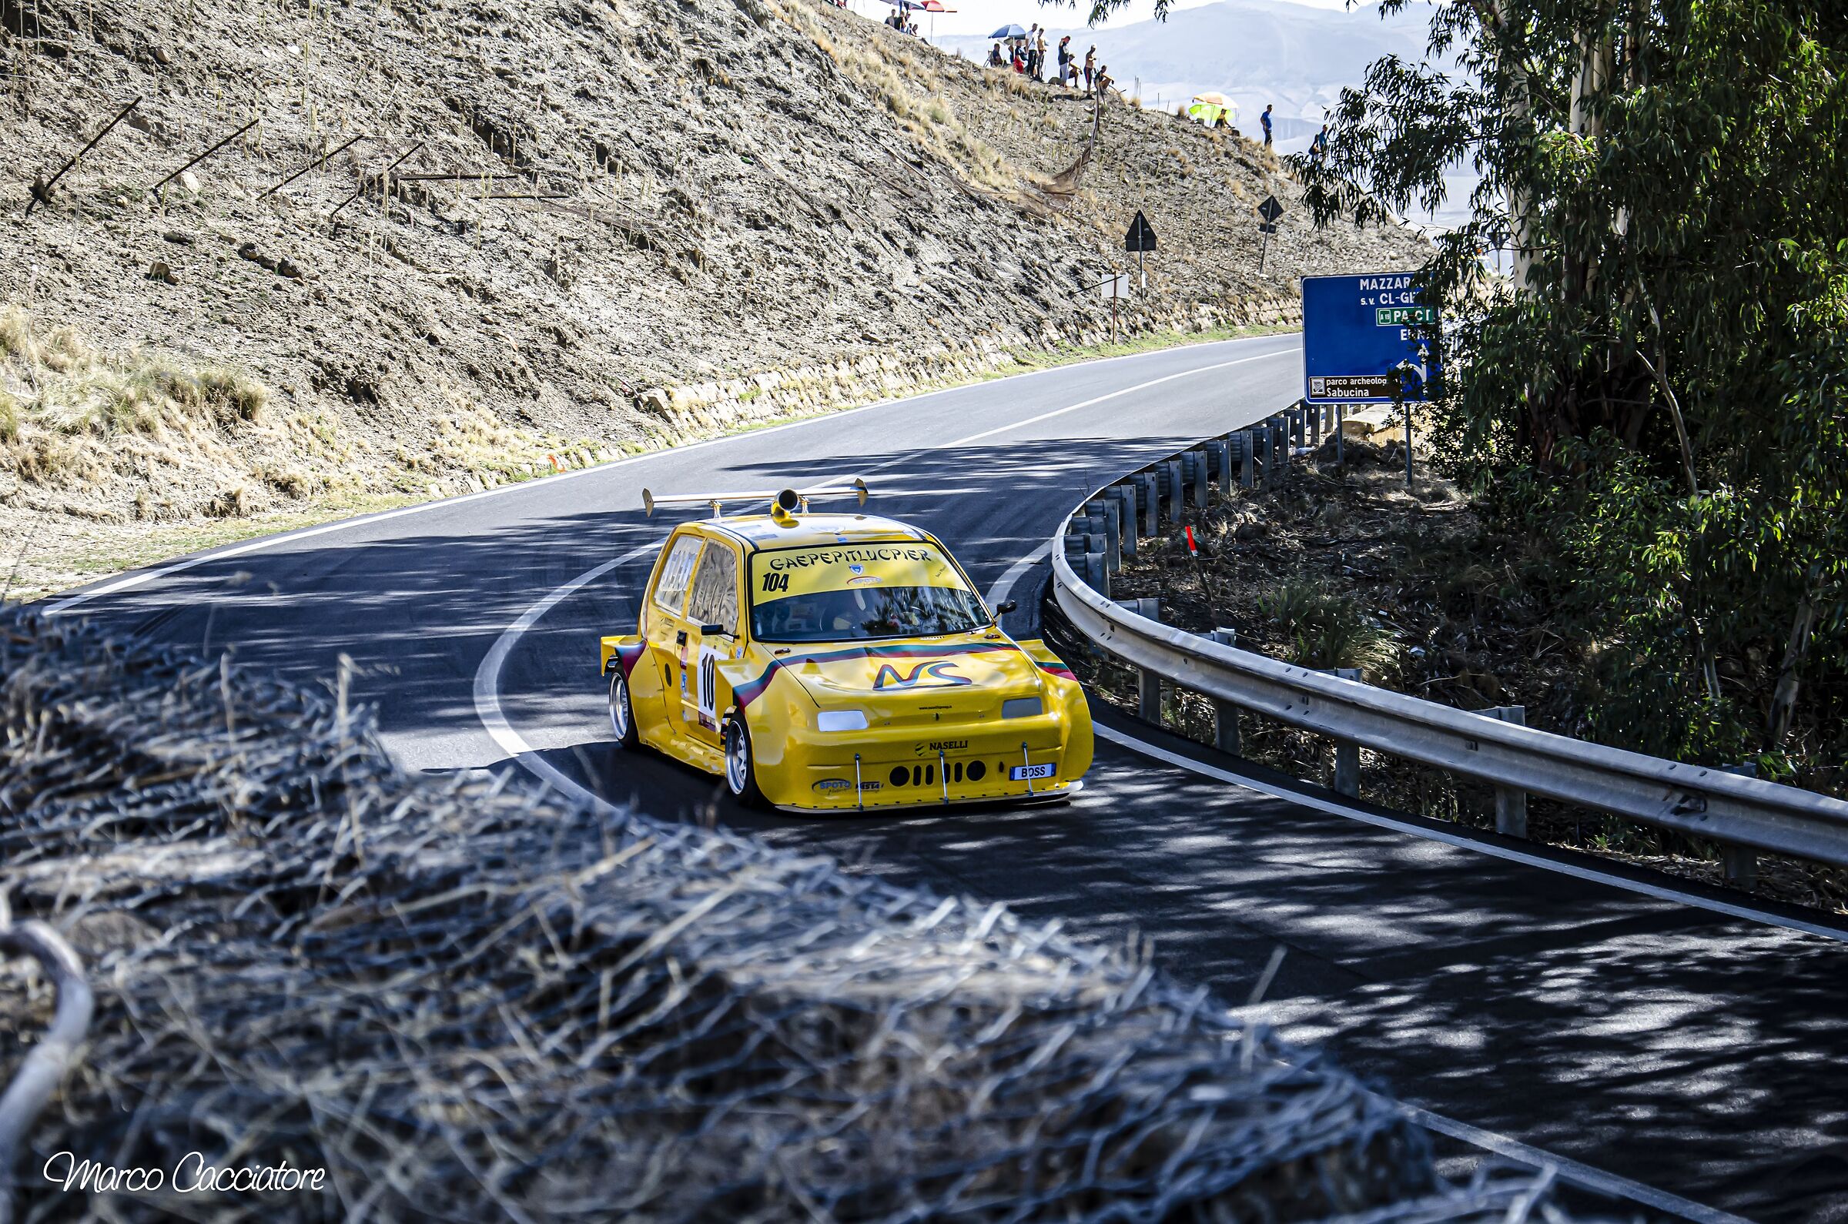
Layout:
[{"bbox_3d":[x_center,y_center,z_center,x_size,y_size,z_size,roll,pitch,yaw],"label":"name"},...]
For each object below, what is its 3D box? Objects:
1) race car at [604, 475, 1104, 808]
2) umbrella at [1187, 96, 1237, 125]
[{"bbox_3d":[-0.458,0.147,19.854,1.740,1.420,3.440,-4,6,-19],"label":"race car"},{"bbox_3d":[11.271,-19.620,150.000,1.950,1.200,1.950,-1,-6,0],"label":"umbrella"}]

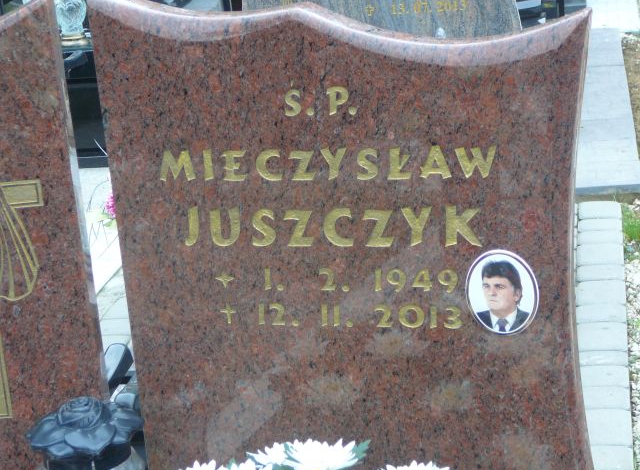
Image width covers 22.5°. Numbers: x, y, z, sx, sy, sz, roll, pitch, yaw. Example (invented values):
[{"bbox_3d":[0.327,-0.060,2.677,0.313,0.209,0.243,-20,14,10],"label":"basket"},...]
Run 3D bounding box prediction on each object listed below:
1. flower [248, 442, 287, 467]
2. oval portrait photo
[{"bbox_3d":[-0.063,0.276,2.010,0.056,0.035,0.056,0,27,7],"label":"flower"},{"bbox_3d":[0.228,0.072,2.010,0.090,0.120,0.010,0,24,7],"label":"oval portrait photo"}]

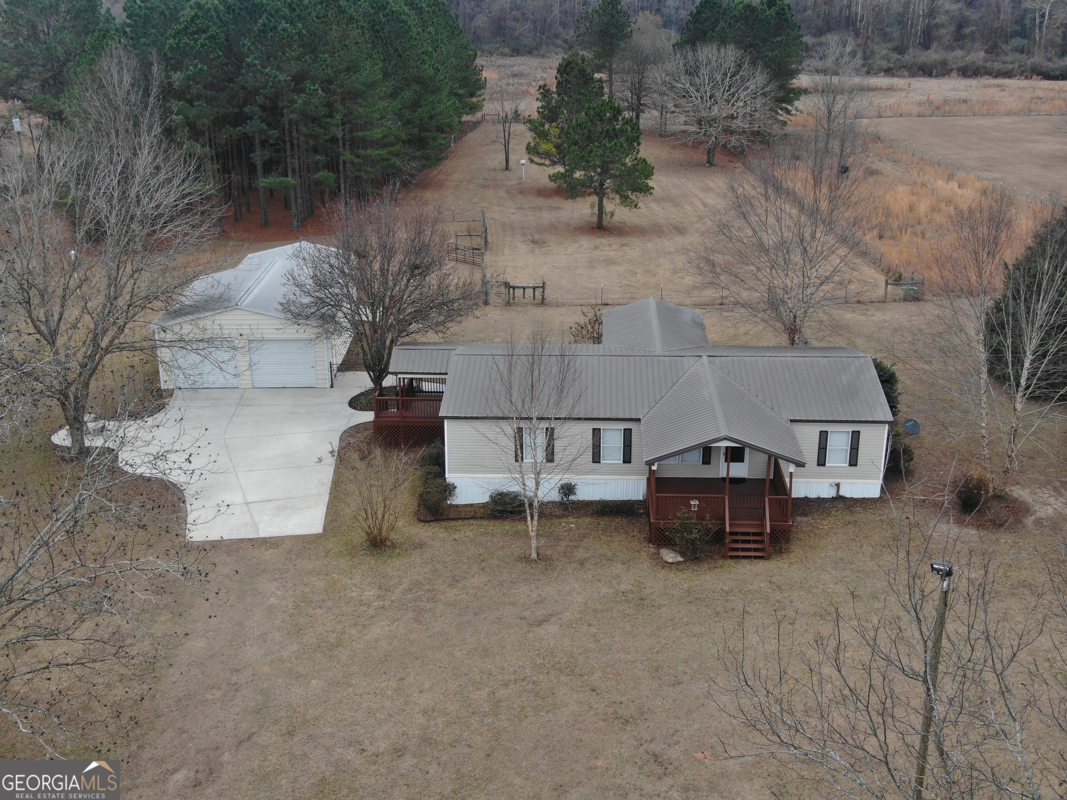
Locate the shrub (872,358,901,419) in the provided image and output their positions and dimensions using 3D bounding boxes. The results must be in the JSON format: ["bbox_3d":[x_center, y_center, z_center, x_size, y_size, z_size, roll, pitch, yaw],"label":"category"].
[{"bbox_3d":[14.398,-0.694,52.549,2.300,2.650,2.300,0,20,0],"label":"shrub"}]

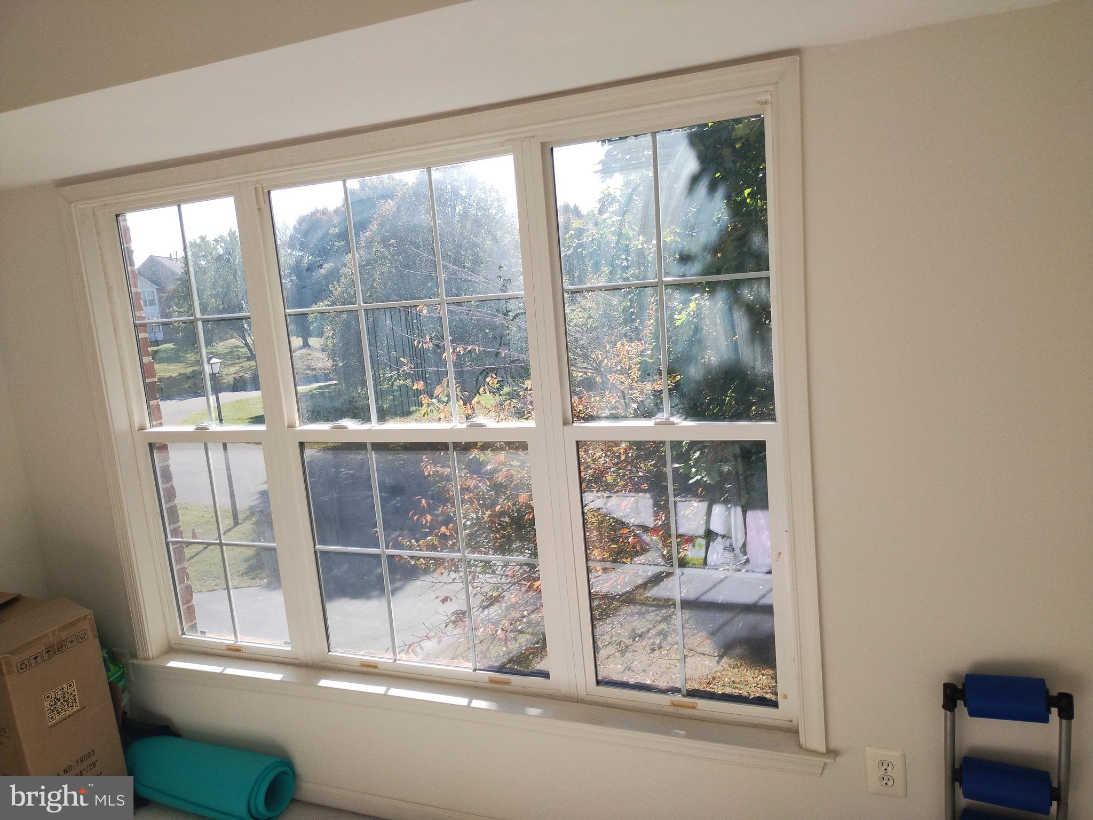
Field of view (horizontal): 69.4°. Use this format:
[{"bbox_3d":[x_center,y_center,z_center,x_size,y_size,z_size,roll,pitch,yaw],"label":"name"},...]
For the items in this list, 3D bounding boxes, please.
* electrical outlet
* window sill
[{"bbox_3d":[0.830,0.885,1.925,0.085,0.127,0.010,-1,9,22],"label":"electrical outlet"},{"bbox_3d":[-0.374,0.905,2.437,2.390,0.074,0.105,-1,9,22],"label":"window sill"}]

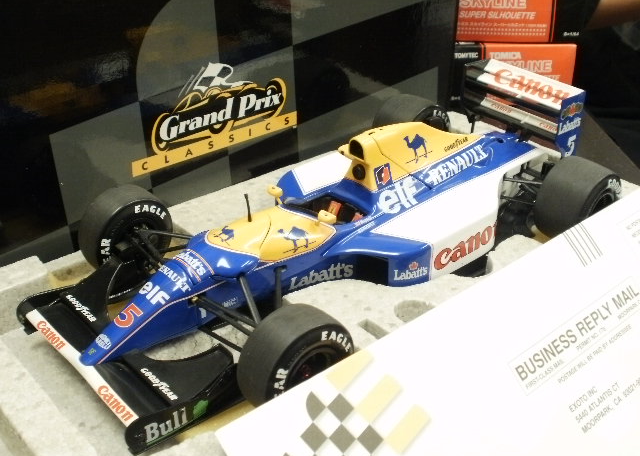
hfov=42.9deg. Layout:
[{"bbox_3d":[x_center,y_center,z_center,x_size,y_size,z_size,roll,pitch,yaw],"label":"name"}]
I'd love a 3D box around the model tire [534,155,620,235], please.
[{"bbox_3d":[0.110,-0.011,0.347,0.036,0.036,0.021,-24,38,-35],"label":"model tire"}]

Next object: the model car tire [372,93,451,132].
[{"bbox_3d":[0.046,-0.048,0.409,0.036,0.036,0.021,-24,38,-35],"label":"model car tire"}]

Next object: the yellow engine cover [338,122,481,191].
[{"bbox_3d":[0.042,-0.038,0.342,0.081,0.022,0.019,-23,38,-35],"label":"yellow engine cover"}]

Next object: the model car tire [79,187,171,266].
[{"bbox_3d":[-0.075,0.002,0.319,0.036,0.036,0.015,-24,38,-35],"label":"model car tire"}]

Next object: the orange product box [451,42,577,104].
[{"bbox_3d":[0.130,-0.115,0.572,0.085,0.042,0.040,1,30,0],"label":"orange product box"}]

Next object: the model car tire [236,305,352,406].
[{"bbox_3d":[-0.007,0.042,0.253,0.036,0.036,0.015,-24,38,-35],"label":"model car tire"}]

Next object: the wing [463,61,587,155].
[{"bbox_3d":[0.092,-0.054,0.378,0.021,0.033,0.056,-24,38,-35],"label":"wing"}]

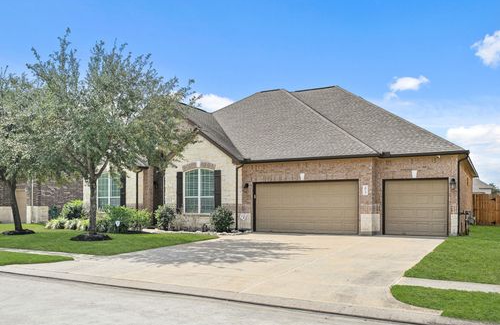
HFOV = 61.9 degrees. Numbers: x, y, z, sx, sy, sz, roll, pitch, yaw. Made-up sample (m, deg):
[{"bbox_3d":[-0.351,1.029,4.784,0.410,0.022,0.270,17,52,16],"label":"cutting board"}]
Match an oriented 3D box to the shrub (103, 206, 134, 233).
[{"bbox_3d":[-6.567,2.847,20.800,1.600,1.300,1.400,0,-3,0],"label":"shrub"}]

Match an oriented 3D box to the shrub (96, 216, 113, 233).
[{"bbox_3d":[-7.161,3.052,20.500,0.790,0.790,0.750,0,-3,0],"label":"shrub"}]

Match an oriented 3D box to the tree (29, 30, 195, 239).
[{"bbox_3d":[-5.952,-1.225,17.900,6.990,8.720,6.700,0,-3,0],"label":"tree"}]

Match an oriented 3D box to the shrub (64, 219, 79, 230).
[{"bbox_3d":[-9.557,3.320,22.300,0.750,0.640,0.680,0,-3,0],"label":"shrub"}]

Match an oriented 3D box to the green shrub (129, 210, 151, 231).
[{"bbox_3d":[-5.678,2.980,21.400,1.130,1.030,1.050,0,-3,0],"label":"green shrub"}]

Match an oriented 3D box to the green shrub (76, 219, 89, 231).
[{"bbox_3d":[-8.807,3.260,21.900,0.670,0.630,0.660,0,-3,0],"label":"green shrub"}]

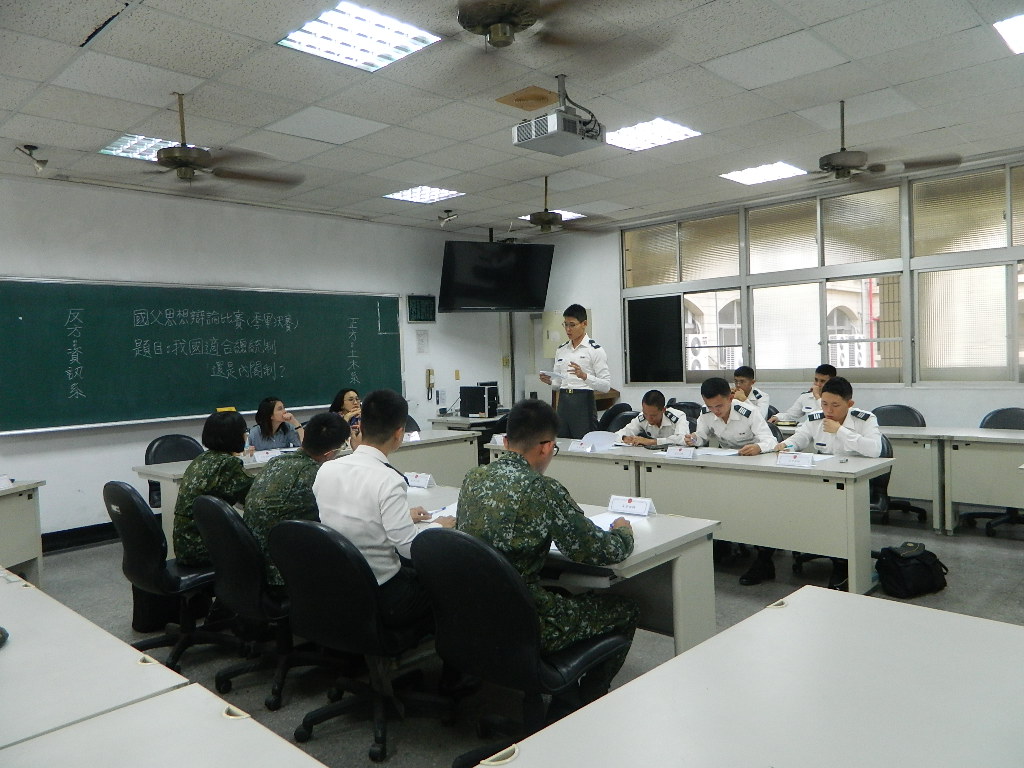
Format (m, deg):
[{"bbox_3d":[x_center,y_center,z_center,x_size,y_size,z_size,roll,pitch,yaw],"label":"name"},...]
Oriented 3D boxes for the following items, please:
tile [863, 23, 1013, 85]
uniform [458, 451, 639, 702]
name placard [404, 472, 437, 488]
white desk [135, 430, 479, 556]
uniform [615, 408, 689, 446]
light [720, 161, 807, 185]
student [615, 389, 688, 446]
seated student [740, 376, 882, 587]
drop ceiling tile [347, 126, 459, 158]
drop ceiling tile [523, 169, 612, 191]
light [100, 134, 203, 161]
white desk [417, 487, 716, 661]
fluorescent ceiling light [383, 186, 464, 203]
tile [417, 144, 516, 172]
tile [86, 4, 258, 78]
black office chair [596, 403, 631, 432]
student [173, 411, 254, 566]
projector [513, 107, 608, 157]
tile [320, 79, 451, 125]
[{"bbox_3d":[2.242,-1.747,3.952,0.600,0.020,0.600,0,4,44],"label":"tile"},{"bbox_3d":[0.132,0.722,2.648,0.600,1.030,0.820,0,3,41],"label":"uniform"},{"bbox_3d":[-0.531,0.542,4.196,0.210,0.068,0.085,0,4,44],"label":"name placard"},{"bbox_3d":[-1.526,0.899,6.320,0.704,0.689,2.928,0,3,44],"label":"white desk"},{"bbox_3d":[1.104,0.376,5.763,0.420,0.430,0.500,-4,3,-43],"label":"uniform"},{"bbox_3d":[2.230,-1.872,6.558,0.600,0.060,0.600,1,3,44],"label":"light"},{"bbox_3d":[1.105,0.596,5.779,0.720,1.110,0.540,-4,3,-43],"label":"student"},{"bbox_3d":[2.048,0.594,4.943,0.640,1.270,1.200,1,3,44],"label":"seated student"},{"bbox_3d":[-0.762,-1.688,5.177,0.600,0.018,0.600,0,3,44],"label":"drop ceiling tile"},{"bbox_3d":[0.491,-1.791,6.490,0.600,0.018,0.600,0,3,44],"label":"drop ceiling tile"},{"bbox_3d":[-2.497,-1.668,5.231,0.600,0.060,0.600,1,3,44],"label":"light"},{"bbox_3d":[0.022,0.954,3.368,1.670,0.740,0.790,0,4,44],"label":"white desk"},{"bbox_3d":[-0.818,-1.788,6.902,0.600,0.080,0.600,0,3,44],"label":"fluorescent ceiling light"},{"bbox_3d":[-0.346,-1.720,5.585,0.600,0.020,0.600,0,4,44],"label":"tile"},{"bbox_3d":[-1.602,-1.610,3.511,0.600,0.020,0.600,1,3,44],"label":"tile"},{"bbox_3d":[0.845,0.671,6.724,0.600,0.940,0.600,-3,3,-20],"label":"black office chair"},{"bbox_3d":[-1.476,0.738,3.975,0.470,1.170,0.730,0,3,44],"label":"student"},{"bbox_3d":[0.249,-1.350,3.986,0.315,0.130,0.395,0,4,44],"label":"projector"},{"bbox_3d":[-0.736,-1.648,4.303,0.600,0.020,0.600,0,4,44],"label":"tile"}]

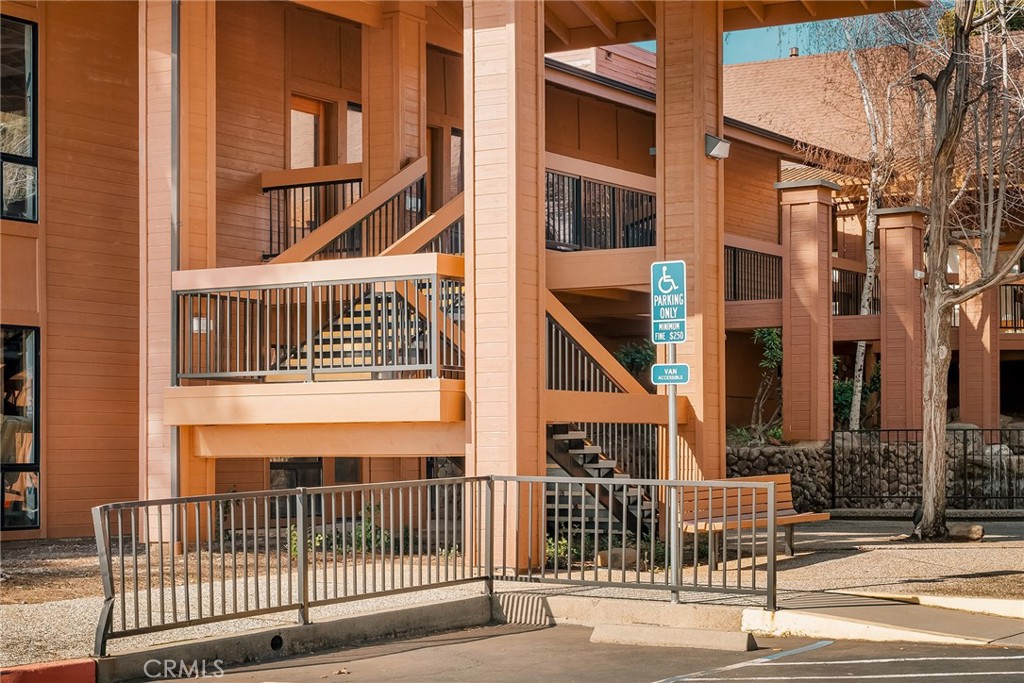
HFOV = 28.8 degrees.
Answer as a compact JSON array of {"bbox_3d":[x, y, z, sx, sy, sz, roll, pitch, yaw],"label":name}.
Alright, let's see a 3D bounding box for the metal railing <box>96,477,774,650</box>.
[{"bbox_3d":[-0.302,1.405,12.966,2.460,0.991,4.327,-2,-3,32],"label":"metal railing"}]

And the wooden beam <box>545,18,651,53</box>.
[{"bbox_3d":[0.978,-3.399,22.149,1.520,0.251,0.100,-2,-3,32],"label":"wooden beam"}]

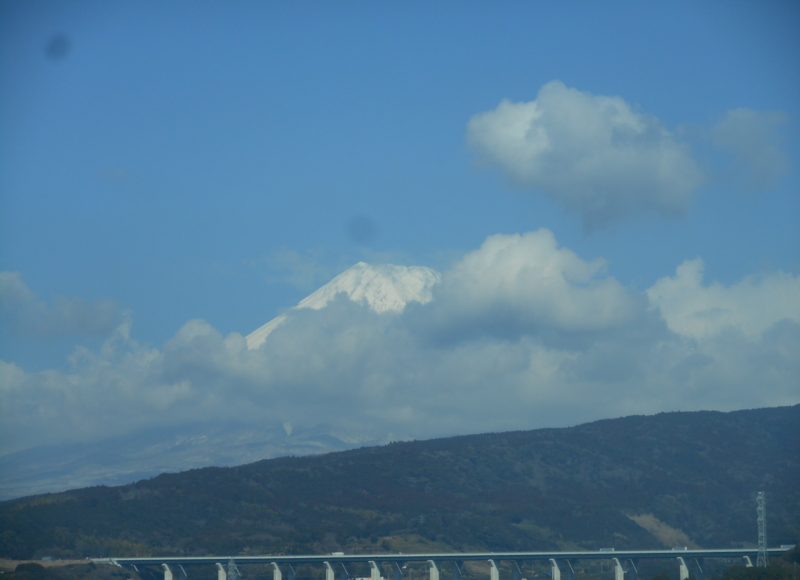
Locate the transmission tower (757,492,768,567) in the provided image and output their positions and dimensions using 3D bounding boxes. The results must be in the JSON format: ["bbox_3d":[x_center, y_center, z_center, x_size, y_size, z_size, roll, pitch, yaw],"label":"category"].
[{"bbox_3d":[187.800,126.600,1400.000,6.000,43.400,7.800,-4,-9,26],"label":"transmission tower"}]

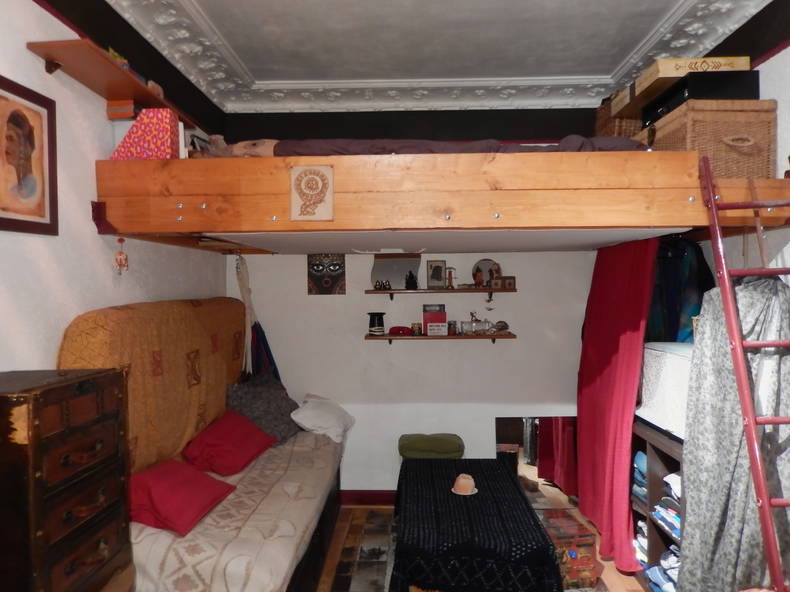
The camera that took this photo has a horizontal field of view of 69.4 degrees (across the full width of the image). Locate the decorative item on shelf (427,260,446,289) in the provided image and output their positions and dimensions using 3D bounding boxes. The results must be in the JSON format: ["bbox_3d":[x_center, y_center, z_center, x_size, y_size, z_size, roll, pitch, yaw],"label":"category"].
[{"bbox_3d":[0.267,-0.135,3.623,0.124,0.181,0.025,-1,1,1],"label":"decorative item on shelf"}]

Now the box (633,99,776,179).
[{"bbox_3d":[1.352,-0.591,2.611,0.352,0.400,0.660,-1,1,1],"label":"box"}]

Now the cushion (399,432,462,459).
[{"bbox_3d":[0.236,0.986,3.721,0.425,0.175,0.260,-1,1,1],"label":"cushion"}]

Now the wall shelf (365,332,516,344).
[{"bbox_3d":[0.297,0.290,3.753,0.971,0.068,0.200,-1,1,1],"label":"wall shelf"}]

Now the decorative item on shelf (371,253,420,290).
[{"bbox_3d":[0.006,-0.155,3.648,0.317,0.237,0.040,-1,1,1],"label":"decorative item on shelf"}]

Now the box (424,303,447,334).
[{"bbox_3d":[0.251,0.151,3.579,0.154,0.195,0.070,-1,1,1],"label":"box"}]

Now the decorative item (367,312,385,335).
[{"bbox_3d":[-0.119,0.185,3.748,0.120,0.150,0.120,-1,1,1],"label":"decorative item"}]

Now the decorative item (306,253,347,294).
[{"bbox_3d":[-0.441,-0.143,3.699,0.249,0.269,0.020,-1,1,1],"label":"decorative item"}]

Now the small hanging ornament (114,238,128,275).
[{"bbox_3d":[-1.085,-0.159,2.263,0.048,0.150,0.045,-1,1,1],"label":"small hanging ornament"}]

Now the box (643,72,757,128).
[{"bbox_3d":[1.272,-0.814,2.417,0.266,0.107,0.449,-1,1,1],"label":"box"}]

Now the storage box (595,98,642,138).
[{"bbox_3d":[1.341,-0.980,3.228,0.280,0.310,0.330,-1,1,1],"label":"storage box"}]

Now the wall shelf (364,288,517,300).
[{"bbox_3d":[0.296,-0.005,3.746,0.969,0.068,0.200,-1,1,1],"label":"wall shelf"}]

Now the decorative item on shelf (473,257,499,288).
[{"bbox_3d":[0.606,-0.143,3.763,0.186,0.201,0.060,-1,1,1],"label":"decorative item on shelf"}]

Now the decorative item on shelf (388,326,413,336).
[{"bbox_3d":[0.039,0.230,3.736,0.155,0.059,0.100,-1,1,1],"label":"decorative item on shelf"}]

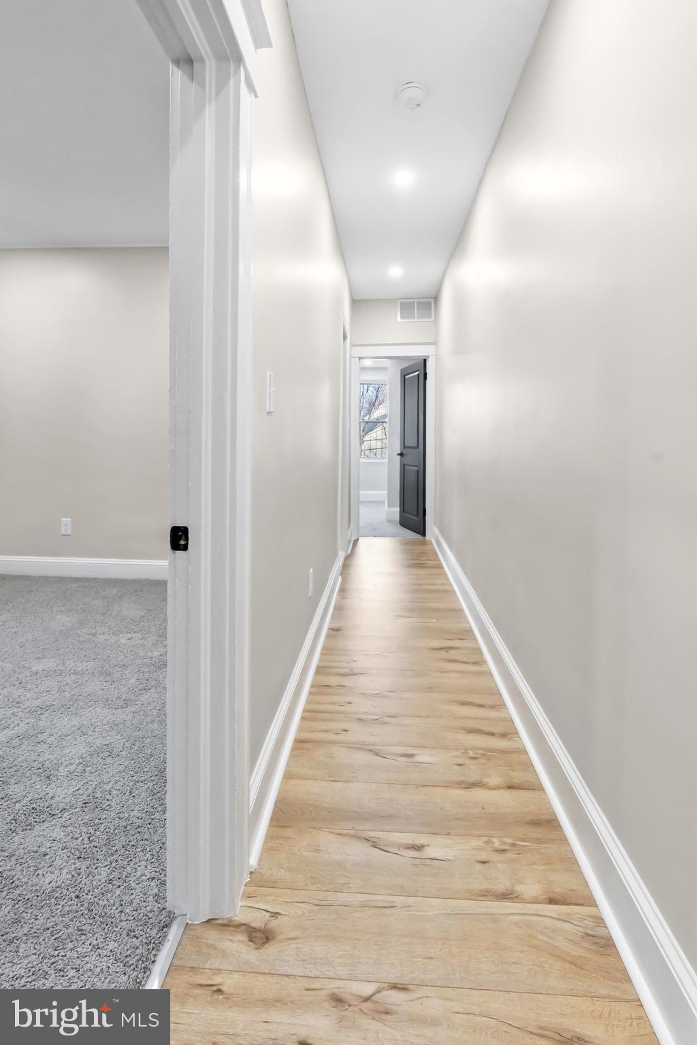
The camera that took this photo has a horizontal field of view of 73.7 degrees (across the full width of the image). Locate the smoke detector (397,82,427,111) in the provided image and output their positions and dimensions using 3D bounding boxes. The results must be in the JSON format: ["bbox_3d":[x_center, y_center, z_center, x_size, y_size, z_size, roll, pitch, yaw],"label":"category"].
[{"bbox_3d":[0.290,-1.964,2.140,0.143,0.042,0.143,0,5,4],"label":"smoke detector"}]

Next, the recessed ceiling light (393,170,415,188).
[{"bbox_3d":[0.341,-2.107,2.850,0.130,0.030,0.130,0,5,4],"label":"recessed ceiling light"}]

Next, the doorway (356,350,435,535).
[{"bbox_3d":[0.531,-0.892,5.340,0.920,2.170,0.160,0,5,4],"label":"doorway"}]

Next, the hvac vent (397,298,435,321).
[{"bbox_3d":[0.766,-2.418,5.280,0.415,0.265,0.030,0,5,4],"label":"hvac vent"}]

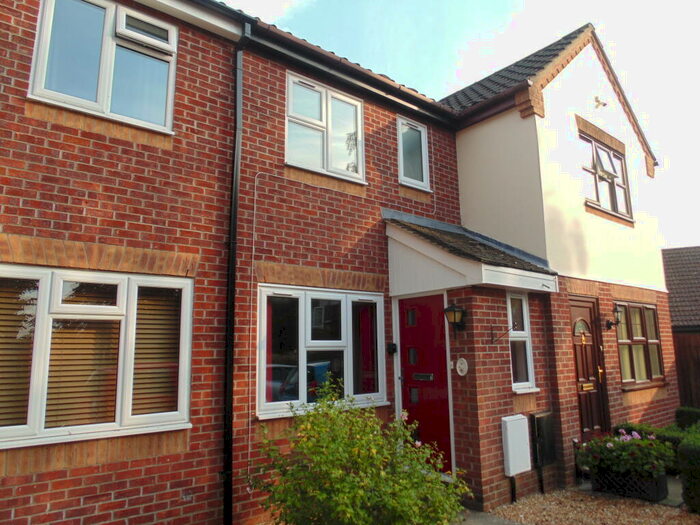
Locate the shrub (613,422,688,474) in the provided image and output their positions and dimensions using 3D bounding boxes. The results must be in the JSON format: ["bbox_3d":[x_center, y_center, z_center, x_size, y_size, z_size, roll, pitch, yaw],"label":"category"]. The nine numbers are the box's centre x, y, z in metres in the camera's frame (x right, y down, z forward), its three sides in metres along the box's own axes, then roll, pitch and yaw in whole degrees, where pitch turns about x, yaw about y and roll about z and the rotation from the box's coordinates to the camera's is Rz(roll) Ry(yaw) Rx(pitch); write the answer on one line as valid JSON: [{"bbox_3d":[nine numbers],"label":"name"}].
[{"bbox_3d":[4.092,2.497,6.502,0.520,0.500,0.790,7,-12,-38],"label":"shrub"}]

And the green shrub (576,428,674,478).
[{"bbox_3d":[3.119,2.165,5.534,0.580,0.440,0.900,7,-12,-38],"label":"green shrub"}]

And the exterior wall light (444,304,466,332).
[{"bbox_3d":[1.163,0.625,5.247,0.255,0.340,0.180,7,-12,-38],"label":"exterior wall light"}]

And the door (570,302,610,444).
[{"bbox_3d":[3.196,1.485,6.587,0.890,2.070,0.100,7,-12,-38],"label":"door"}]

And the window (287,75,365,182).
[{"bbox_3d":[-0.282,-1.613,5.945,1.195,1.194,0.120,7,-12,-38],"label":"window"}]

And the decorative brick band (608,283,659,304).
[{"bbox_3d":[4.579,0.515,7.842,1.830,0.230,0.070,7,-12,-38],"label":"decorative brick band"}]

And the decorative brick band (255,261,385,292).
[{"bbox_3d":[-0.267,0.187,5.636,1.865,0.217,0.100,7,-12,-38],"label":"decorative brick band"}]

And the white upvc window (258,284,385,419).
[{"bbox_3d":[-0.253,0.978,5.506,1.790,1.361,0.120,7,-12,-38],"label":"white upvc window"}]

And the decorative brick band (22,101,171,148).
[{"bbox_3d":[-2.183,-1.198,4.311,1.190,0.152,0.070,7,-12,-38],"label":"decorative brick band"}]

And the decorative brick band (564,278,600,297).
[{"bbox_3d":[3.208,0.345,6.755,0.905,0.217,0.100,7,-12,-38],"label":"decorative brick band"}]

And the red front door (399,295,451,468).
[{"bbox_3d":[0.885,1.360,5.723,0.060,1.905,0.750,7,-12,-38],"label":"red front door"}]

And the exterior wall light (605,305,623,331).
[{"bbox_3d":[3.836,0.784,7.002,0.160,0.360,0.220,7,-12,-38],"label":"exterior wall light"}]

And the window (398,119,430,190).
[{"bbox_3d":[0.899,-1.529,6.880,0.655,1.025,0.090,7,-12,-38],"label":"window"}]

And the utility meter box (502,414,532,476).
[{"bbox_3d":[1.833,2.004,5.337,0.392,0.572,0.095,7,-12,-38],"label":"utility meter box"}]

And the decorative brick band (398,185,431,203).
[{"bbox_3d":[0.889,-0.949,6.789,0.645,0.150,0.070,7,-12,-38],"label":"decorative brick band"}]

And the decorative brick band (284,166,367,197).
[{"bbox_3d":[-0.283,-0.951,5.826,1.206,0.159,0.100,7,-12,-38],"label":"decorative brick band"}]

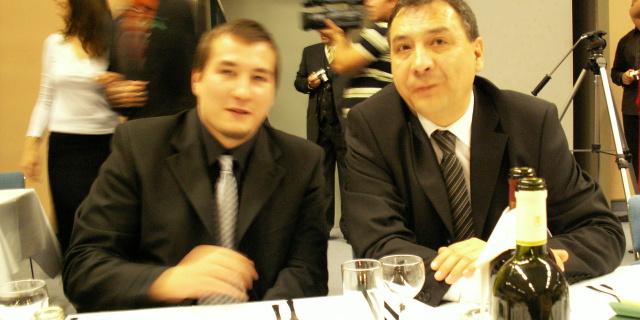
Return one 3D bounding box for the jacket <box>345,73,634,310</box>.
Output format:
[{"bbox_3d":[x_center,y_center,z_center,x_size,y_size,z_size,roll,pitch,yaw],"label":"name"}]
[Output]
[{"bbox_3d":[0.335,0.122,1.350,0.620,0.620,0.480,-1,5,2],"label":"jacket"}]

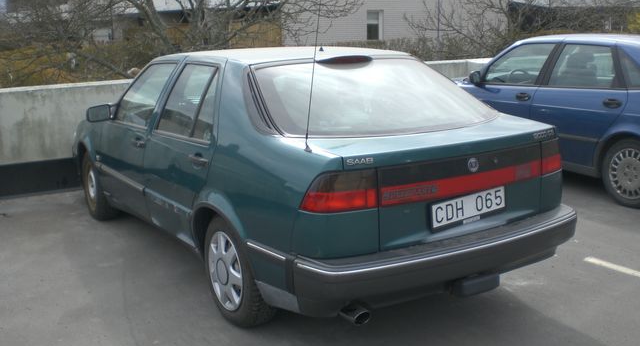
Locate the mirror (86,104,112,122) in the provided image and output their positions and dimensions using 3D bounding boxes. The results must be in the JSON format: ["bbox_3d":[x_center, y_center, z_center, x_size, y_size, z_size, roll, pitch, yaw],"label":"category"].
[{"bbox_3d":[-1.607,-0.433,5.112,0.180,0.122,0.100,-8,13,-32],"label":"mirror"}]

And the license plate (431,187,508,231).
[{"bbox_3d":[0.723,0.162,3.369,0.485,0.116,0.025,-12,14,-32],"label":"license plate"}]

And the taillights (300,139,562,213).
[{"bbox_3d":[0.664,-0.010,3.384,1.620,0.190,0.200,-8,13,-32],"label":"taillights"}]

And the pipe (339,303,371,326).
[{"bbox_3d":[0.145,0.627,3.146,0.070,0.070,0.150,-8,13,-32],"label":"pipe"}]

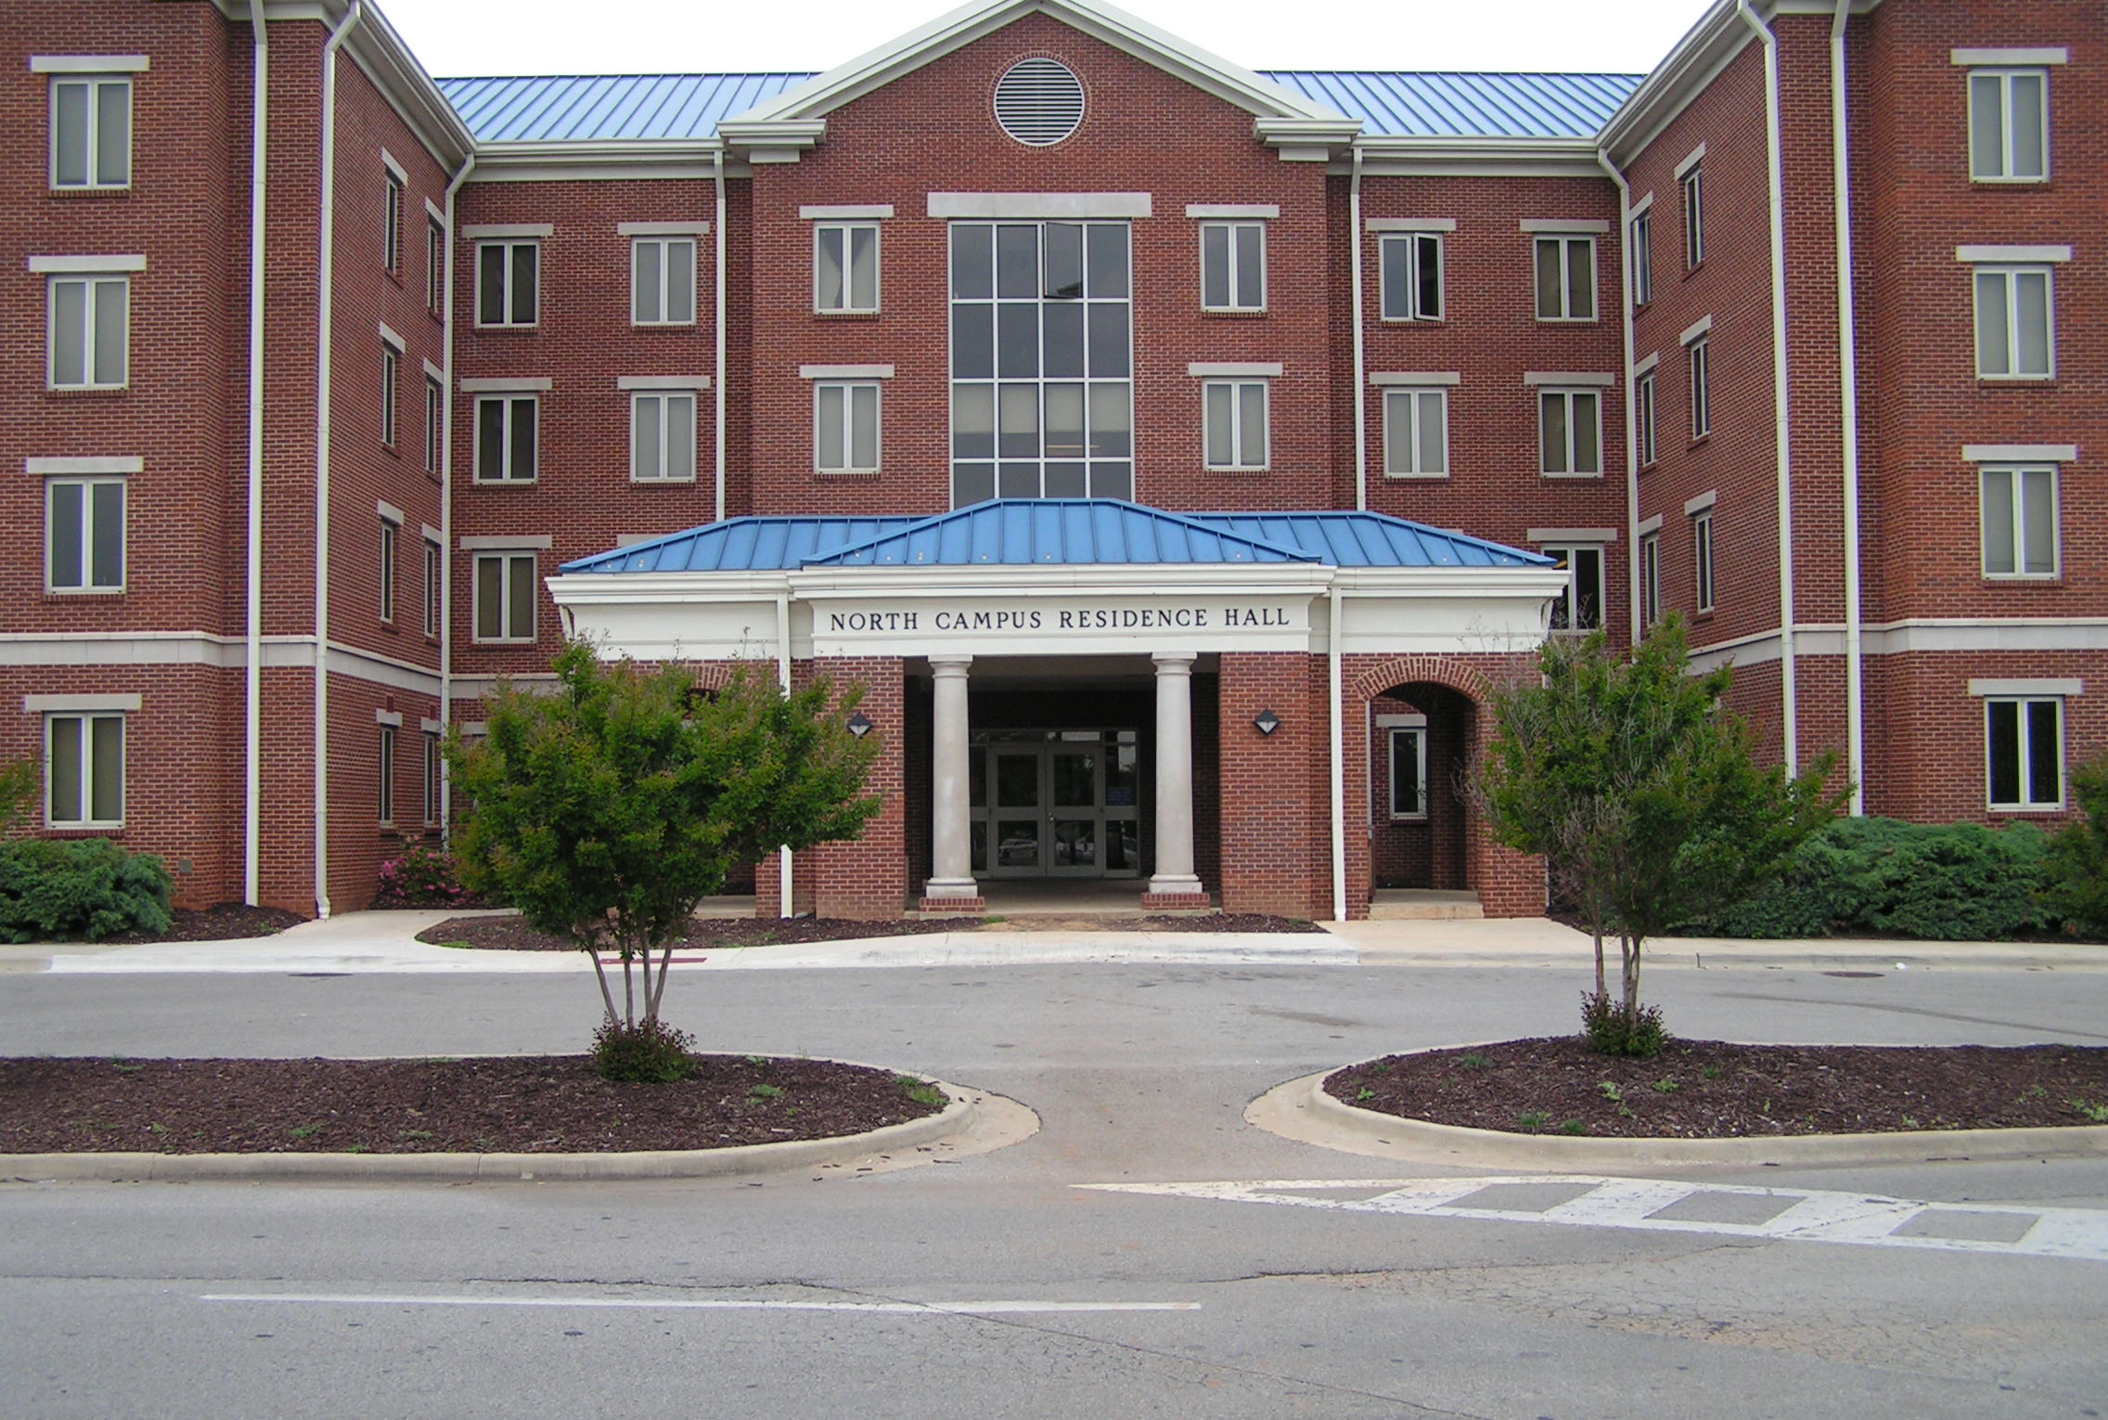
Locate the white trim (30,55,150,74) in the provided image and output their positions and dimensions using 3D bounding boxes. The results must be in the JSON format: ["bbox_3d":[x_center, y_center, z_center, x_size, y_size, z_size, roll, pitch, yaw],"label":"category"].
[{"bbox_3d":[-12.668,-8.480,30.470,1.528,0.197,0.120,0,-3,-1],"label":"white trim"}]

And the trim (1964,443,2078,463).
[{"bbox_3d":[12.742,-3.378,30.556,1.520,0.205,0.120,0,-3,-1],"label":"trim"}]

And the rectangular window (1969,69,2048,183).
[{"bbox_3d":[12.748,-7.775,30.875,1.060,1.520,0.130,0,-3,-1],"label":"rectangular window"}]

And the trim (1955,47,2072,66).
[{"bbox_3d":[12.712,-8.686,30.769,1.577,0.229,0.120,0,-3,-2],"label":"trim"}]

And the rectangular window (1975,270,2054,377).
[{"bbox_3d":[12.717,-5.117,30.662,1.073,1.498,0.120,0,-3,-2],"label":"rectangular window"}]

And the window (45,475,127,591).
[{"bbox_3d":[-12.771,-2.325,30.600,1.068,1.527,0.140,0,-3,-1],"label":"window"}]

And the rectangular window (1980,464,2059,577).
[{"bbox_3d":[12.744,-2.488,30.532,1.058,1.485,0.120,0,-3,-2],"label":"rectangular window"}]

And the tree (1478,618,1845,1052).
[{"bbox_3d":[3.386,0.687,12.895,2.020,2.420,1.950,0,-3,-1],"label":"tree"}]

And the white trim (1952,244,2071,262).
[{"bbox_3d":[12.723,-6.035,30.688,1.524,0.205,0.120,0,-3,-1],"label":"white trim"}]

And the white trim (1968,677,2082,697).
[{"bbox_3d":[12.777,-0.292,30.406,1.520,0.208,0.110,0,-3,-1],"label":"white trim"}]

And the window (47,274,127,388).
[{"bbox_3d":[-12.592,-4.931,30.243,1.050,1.500,0.120,0,-3,-1],"label":"window"}]

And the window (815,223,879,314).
[{"bbox_3d":[-3.407,-7.280,38.240,1.060,1.502,0.120,0,-3,-1],"label":"window"}]

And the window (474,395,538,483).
[{"bbox_3d":[-9.188,-4.547,38.952,1.060,1.502,0.120,0,-3,-1],"label":"window"}]

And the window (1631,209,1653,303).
[{"bbox_3d":[9.959,-7.478,38.741,0.140,1.527,1.068,0,-3,-1],"label":"window"}]

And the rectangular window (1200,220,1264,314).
[{"bbox_3d":[2.974,-7.336,38.224,1.050,1.500,0.120,0,-3,-1],"label":"rectangular window"}]

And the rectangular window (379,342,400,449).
[{"bbox_3d":[-10.125,-4.720,35.112,0.120,1.500,1.050,0,-3,-1],"label":"rectangular window"}]

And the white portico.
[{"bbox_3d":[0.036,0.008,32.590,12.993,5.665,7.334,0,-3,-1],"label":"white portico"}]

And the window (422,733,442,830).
[{"bbox_3d":[-10.236,1.180,37.884,0.140,1.527,1.068,0,-3,-1],"label":"window"}]

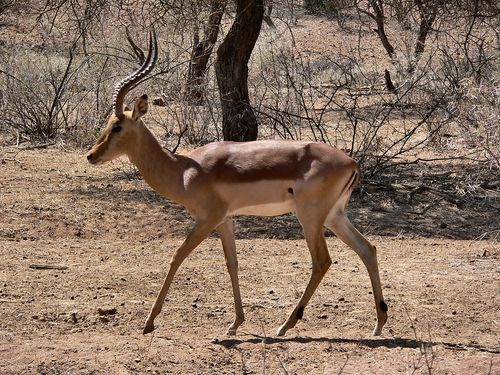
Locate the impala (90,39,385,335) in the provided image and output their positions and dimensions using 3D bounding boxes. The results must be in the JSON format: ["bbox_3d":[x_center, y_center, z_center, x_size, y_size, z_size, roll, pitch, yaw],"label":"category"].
[{"bbox_3d":[-0.056,-0.018,12.600,1.360,1.390,0.360,1,5,6],"label":"impala"}]

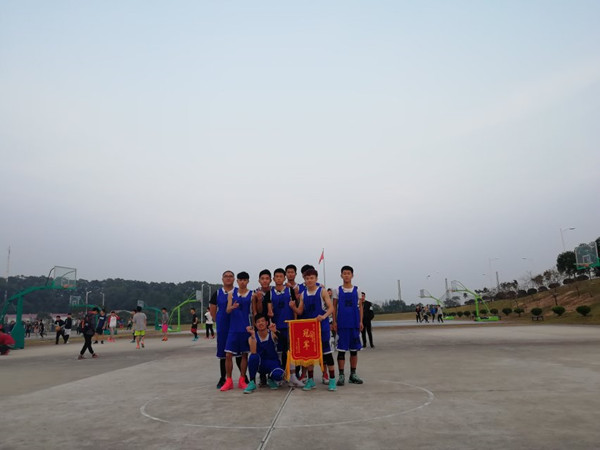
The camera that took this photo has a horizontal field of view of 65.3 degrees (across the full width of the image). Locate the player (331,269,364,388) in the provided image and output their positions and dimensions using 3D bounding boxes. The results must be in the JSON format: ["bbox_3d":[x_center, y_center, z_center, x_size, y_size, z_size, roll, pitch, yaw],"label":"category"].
[{"bbox_3d":[0.752,1.509,7.225,0.470,1.765,0.340,-2,-11,1],"label":"player"}]

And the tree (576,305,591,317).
[{"bbox_3d":[20.947,6.353,34.579,0.980,0.800,0.980,-2,-11,0],"label":"tree"}]

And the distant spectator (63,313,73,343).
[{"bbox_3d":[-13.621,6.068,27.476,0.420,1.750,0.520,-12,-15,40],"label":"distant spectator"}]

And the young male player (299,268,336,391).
[{"bbox_3d":[0.274,1.505,6.938,0.530,1.700,0.430,-5,-12,11],"label":"young male player"}]

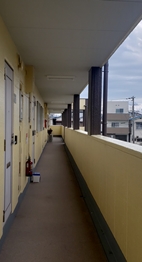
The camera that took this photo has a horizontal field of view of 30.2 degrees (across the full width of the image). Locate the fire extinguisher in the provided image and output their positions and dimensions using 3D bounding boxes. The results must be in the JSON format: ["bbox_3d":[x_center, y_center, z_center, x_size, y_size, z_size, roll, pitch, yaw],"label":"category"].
[{"bbox_3d":[-0.855,0.732,5.431,0.140,0.430,0.160,1,1,-3],"label":"fire extinguisher"}]

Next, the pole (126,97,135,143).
[{"bbox_3d":[10.929,-1.536,47.678,1.500,9.500,0.500,1,1,-3],"label":"pole"}]

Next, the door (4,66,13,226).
[{"bbox_3d":[-0.831,0.173,3.424,0.070,2.000,0.740,1,1,-3],"label":"door"}]

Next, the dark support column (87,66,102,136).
[{"bbox_3d":[0.489,-0.585,5.403,0.210,1.360,0.430,1,1,-3],"label":"dark support column"}]

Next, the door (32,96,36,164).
[{"bbox_3d":[-1.049,0.072,7.226,0.070,2.000,0.750,1,1,-3],"label":"door"}]

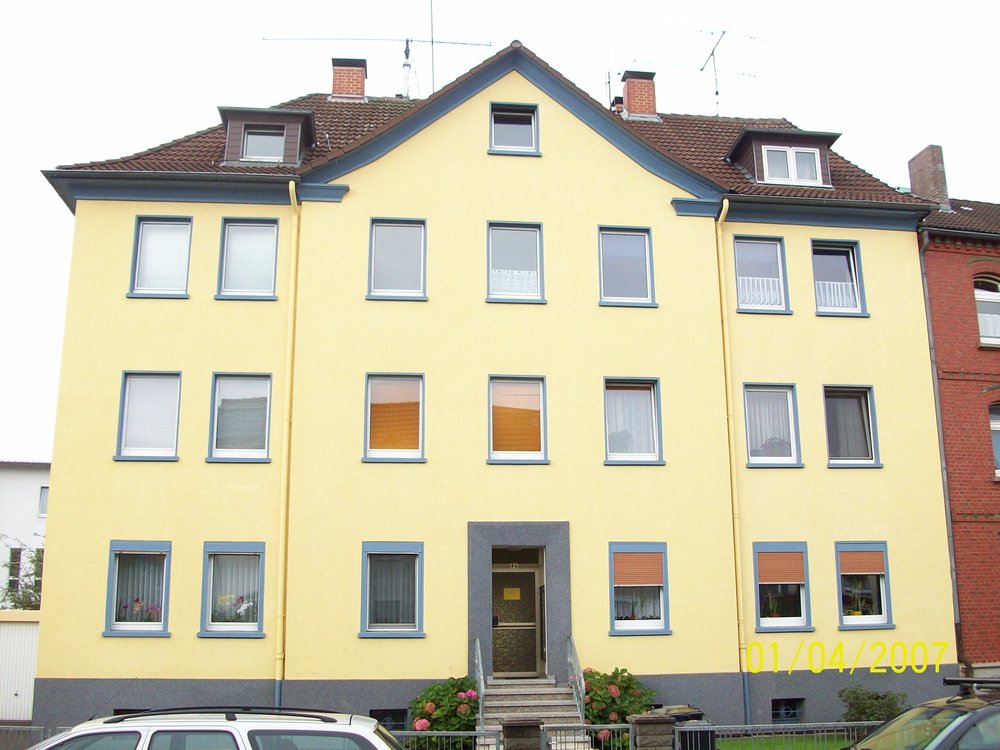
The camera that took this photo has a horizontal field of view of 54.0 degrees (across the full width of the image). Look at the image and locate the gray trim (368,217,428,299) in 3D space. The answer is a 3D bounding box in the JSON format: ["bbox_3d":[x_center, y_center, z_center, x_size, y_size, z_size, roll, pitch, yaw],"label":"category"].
[{"bbox_3d":[-1.942,-2.194,18.709,1.170,1.670,0.200,1,-13,-6],"label":"gray trim"}]

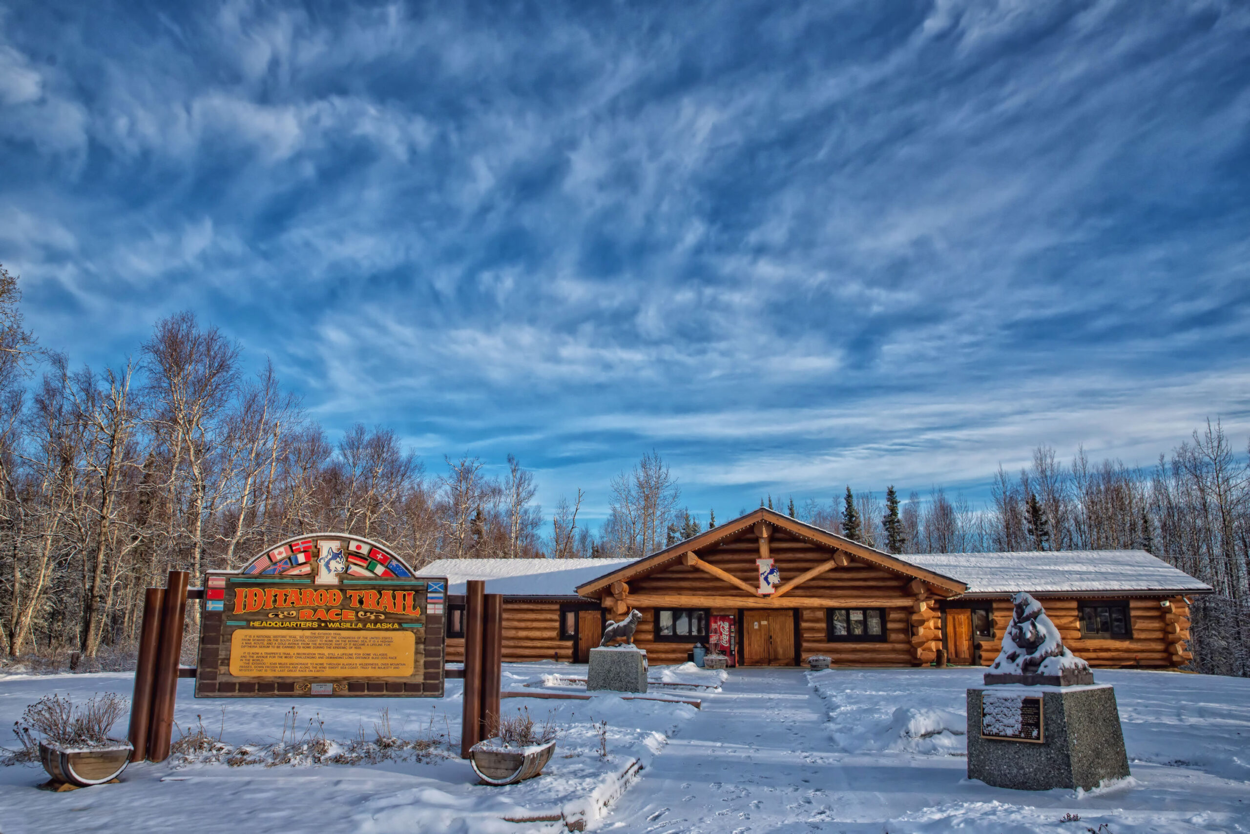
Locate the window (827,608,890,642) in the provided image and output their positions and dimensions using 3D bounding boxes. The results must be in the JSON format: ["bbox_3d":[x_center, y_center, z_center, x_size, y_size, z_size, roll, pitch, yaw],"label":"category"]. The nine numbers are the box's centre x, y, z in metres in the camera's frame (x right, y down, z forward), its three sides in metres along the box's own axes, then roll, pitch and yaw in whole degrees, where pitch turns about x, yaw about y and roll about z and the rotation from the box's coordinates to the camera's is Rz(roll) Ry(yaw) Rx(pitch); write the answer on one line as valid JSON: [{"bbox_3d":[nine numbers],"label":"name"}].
[{"bbox_3d":[8.442,7.593,30.456,2.130,1.187,0.150,-2,-12,12],"label":"window"}]

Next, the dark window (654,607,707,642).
[{"bbox_3d":[2.144,7.866,31.546,2.111,1.273,0.150,-2,-14,9],"label":"dark window"}]

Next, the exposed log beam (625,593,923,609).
[{"bbox_3d":[5.151,6.878,31.089,11.606,0.450,0.450,-2,-14,9],"label":"exposed log beam"}]

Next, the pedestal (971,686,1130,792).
[{"bbox_3d":[4.415,3.327,8.787,1.115,0.890,1.115,10,-17,-35],"label":"pedestal"}]

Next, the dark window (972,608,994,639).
[{"bbox_3d":[13.177,7.602,30.694,0.740,1.107,0.150,-2,-12,12],"label":"dark window"}]

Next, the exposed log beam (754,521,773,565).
[{"bbox_3d":[5.123,4.676,30.792,0.620,1.607,0.500,-2,-12,12],"label":"exposed log beam"}]

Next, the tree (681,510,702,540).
[{"bbox_3d":[4.694,11.393,60.015,2.200,9.663,2.200,0,-14,0],"label":"tree"}]

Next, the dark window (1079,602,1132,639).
[{"bbox_3d":[17.186,7.253,29.863,1.630,1.275,0.150,-2,-12,12],"label":"dark window"}]

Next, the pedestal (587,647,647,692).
[{"bbox_3d":[-0.168,5.386,17.800,1.112,0.870,0.750,-3,-13,17],"label":"pedestal"}]

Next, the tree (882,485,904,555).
[{"bbox_3d":[19.406,10.424,59.223,2.200,11.167,2.200,0,-14,0],"label":"tree"}]

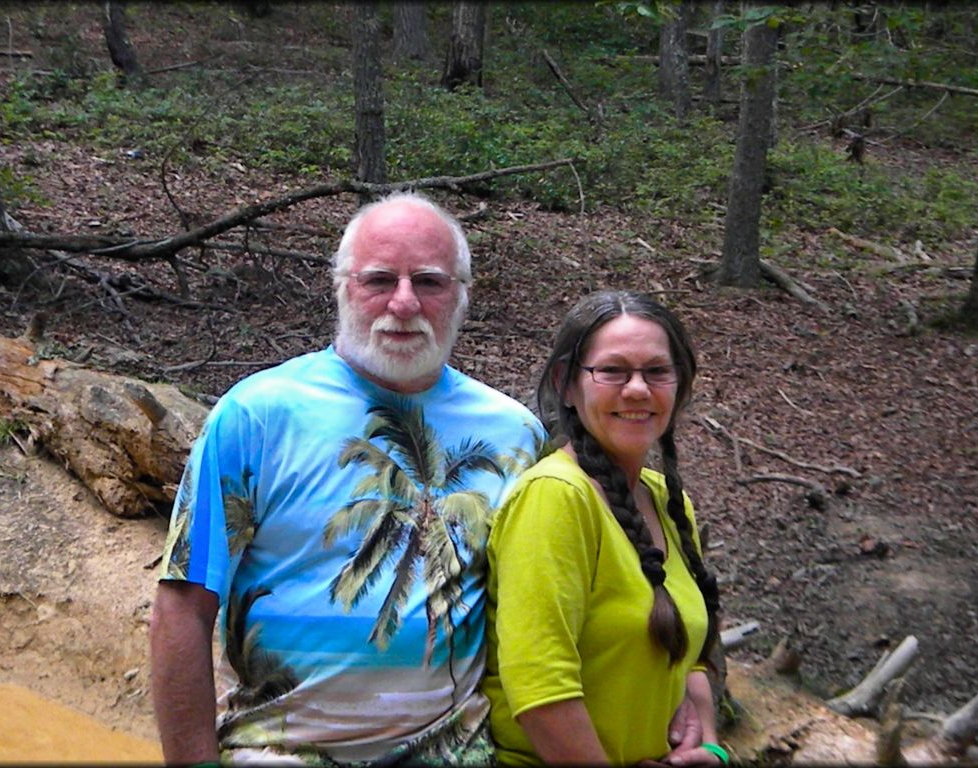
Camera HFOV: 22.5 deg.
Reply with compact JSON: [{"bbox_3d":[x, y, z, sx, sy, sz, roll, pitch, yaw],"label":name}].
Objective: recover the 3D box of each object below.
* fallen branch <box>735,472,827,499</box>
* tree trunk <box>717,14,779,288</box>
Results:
[{"bbox_3d":[0.971,0.325,8.019,0.305,0.030,0.135,5,12,24],"label":"fallen branch"},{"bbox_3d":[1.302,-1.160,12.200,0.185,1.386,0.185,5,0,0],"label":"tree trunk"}]

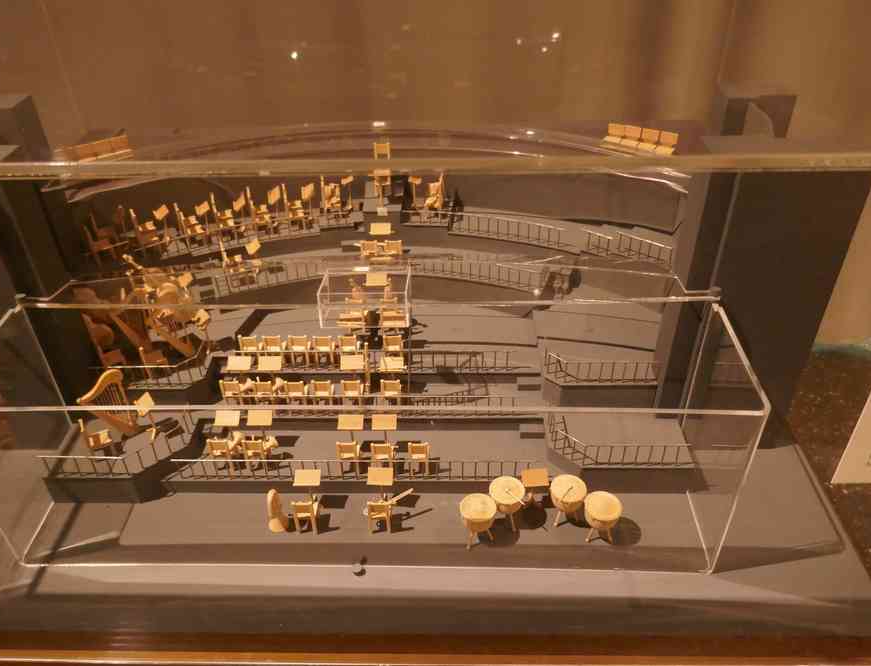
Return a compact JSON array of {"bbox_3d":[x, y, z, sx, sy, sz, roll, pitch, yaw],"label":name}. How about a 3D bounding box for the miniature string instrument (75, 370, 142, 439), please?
[{"bbox_3d":[-0.350,0.073,0.738,0.053,0.087,0.014,-15,38,-19],"label":"miniature string instrument"}]

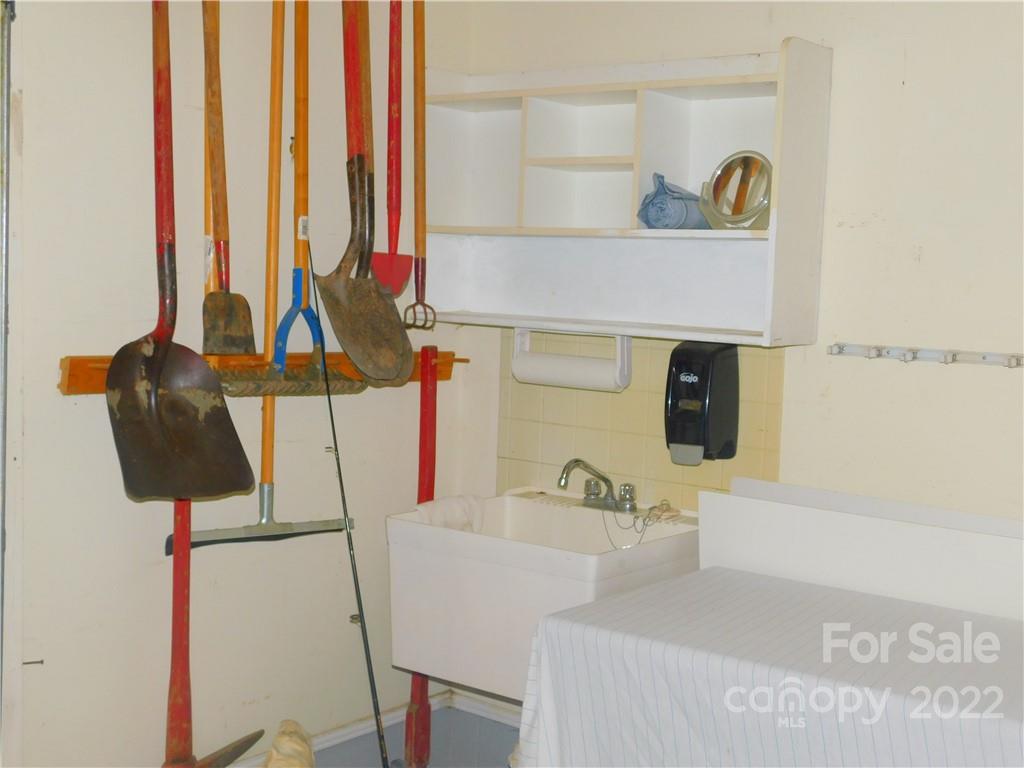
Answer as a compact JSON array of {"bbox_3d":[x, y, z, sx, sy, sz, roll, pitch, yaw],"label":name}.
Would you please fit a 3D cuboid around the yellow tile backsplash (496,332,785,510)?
[{"bbox_3d":[0.304,0.098,3.401,0.845,0.466,0.012,6,6,37],"label":"yellow tile backsplash"}]

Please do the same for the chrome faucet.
[{"bbox_3d":[0.196,0.250,3.265,0.155,0.145,0.249,6,6,37],"label":"chrome faucet"}]

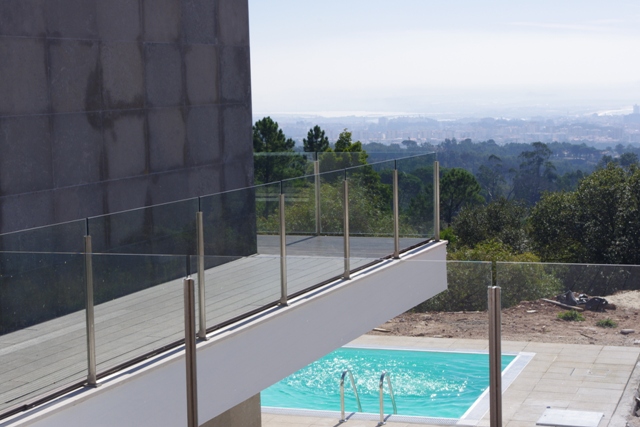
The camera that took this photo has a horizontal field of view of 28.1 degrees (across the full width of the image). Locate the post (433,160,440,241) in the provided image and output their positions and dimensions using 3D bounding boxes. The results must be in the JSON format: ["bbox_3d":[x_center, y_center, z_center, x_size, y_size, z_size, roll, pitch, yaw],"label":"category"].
[{"bbox_3d":[1.304,-0.132,14.233,0.055,0.885,0.055,1,6,22],"label":"post"}]

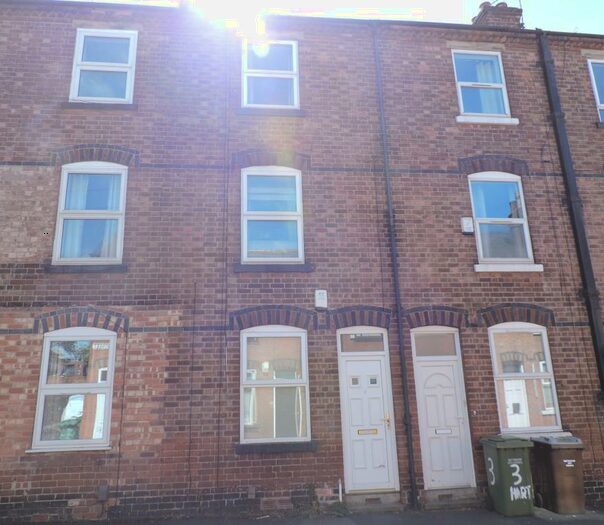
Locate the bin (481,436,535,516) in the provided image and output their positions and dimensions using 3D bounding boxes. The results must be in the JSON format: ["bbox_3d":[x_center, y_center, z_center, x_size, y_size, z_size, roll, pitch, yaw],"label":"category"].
[{"bbox_3d":[3.067,3.137,7.251,0.571,1.020,0.696,0,-15,-7],"label":"bin"}]

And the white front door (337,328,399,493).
[{"bbox_3d":[1.013,2.268,7.649,0.829,2.488,0.100,0,-15,-6],"label":"white front door"}]

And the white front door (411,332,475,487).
[{"bbox_3d":[2.280,2.308,7.933,0.842,2.547,0.080,0,-15,-7],"label":"white front door"}]

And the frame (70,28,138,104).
[{"bbox_3d":[-3.528,-3.498,8.714,1.066,1.520,0.100,0,-15,-6],"label":"frame"}]

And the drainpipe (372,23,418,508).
[{"bbox_3d":[1.577,-0.523,8.452,0.084,8.760,0.090,0,-15,-7],"label":"drainpipe"}]

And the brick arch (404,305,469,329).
[{"bbox_3d":[2.281,0.917,8.227,1.130,0.369,0.120,0,-15,-7],"label":"brick arch"}]

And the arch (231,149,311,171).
[{"bbox_3d":[-0.552,-1.798,8.631,1.424,0.451,0.120,0,-15,-7],"label":"arch"}]

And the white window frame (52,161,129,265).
[{"bbox_3d":[-3.448,-0.815,8.002,1.071,1.795,0.100,0,-15,-6],"label":"white window frame"}]

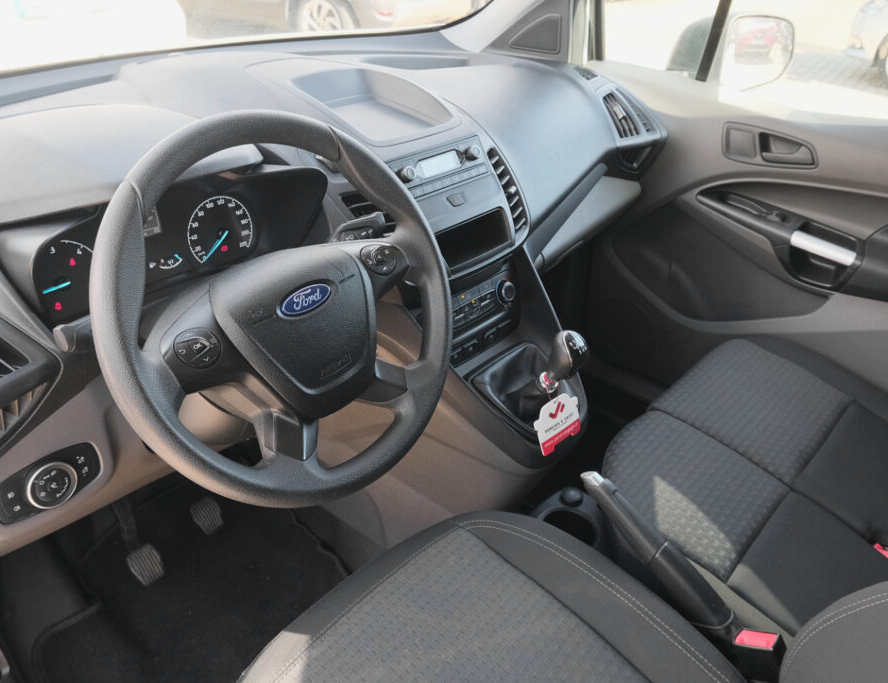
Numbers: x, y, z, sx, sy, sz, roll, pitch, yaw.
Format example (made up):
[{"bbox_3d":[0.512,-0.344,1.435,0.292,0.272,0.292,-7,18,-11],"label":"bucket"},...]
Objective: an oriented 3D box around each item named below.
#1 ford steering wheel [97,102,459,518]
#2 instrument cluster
[{"bbox_3d":[-0.152,-0.032,0.702,0.375,0.370,0.090,-28,11,-39],"label":"ford steering wheel"},{"bbox_3d":[-0.289,-0.127,0.801,0.100,0.125,0.345,14,32,43],"label":"instrument cluster"}]

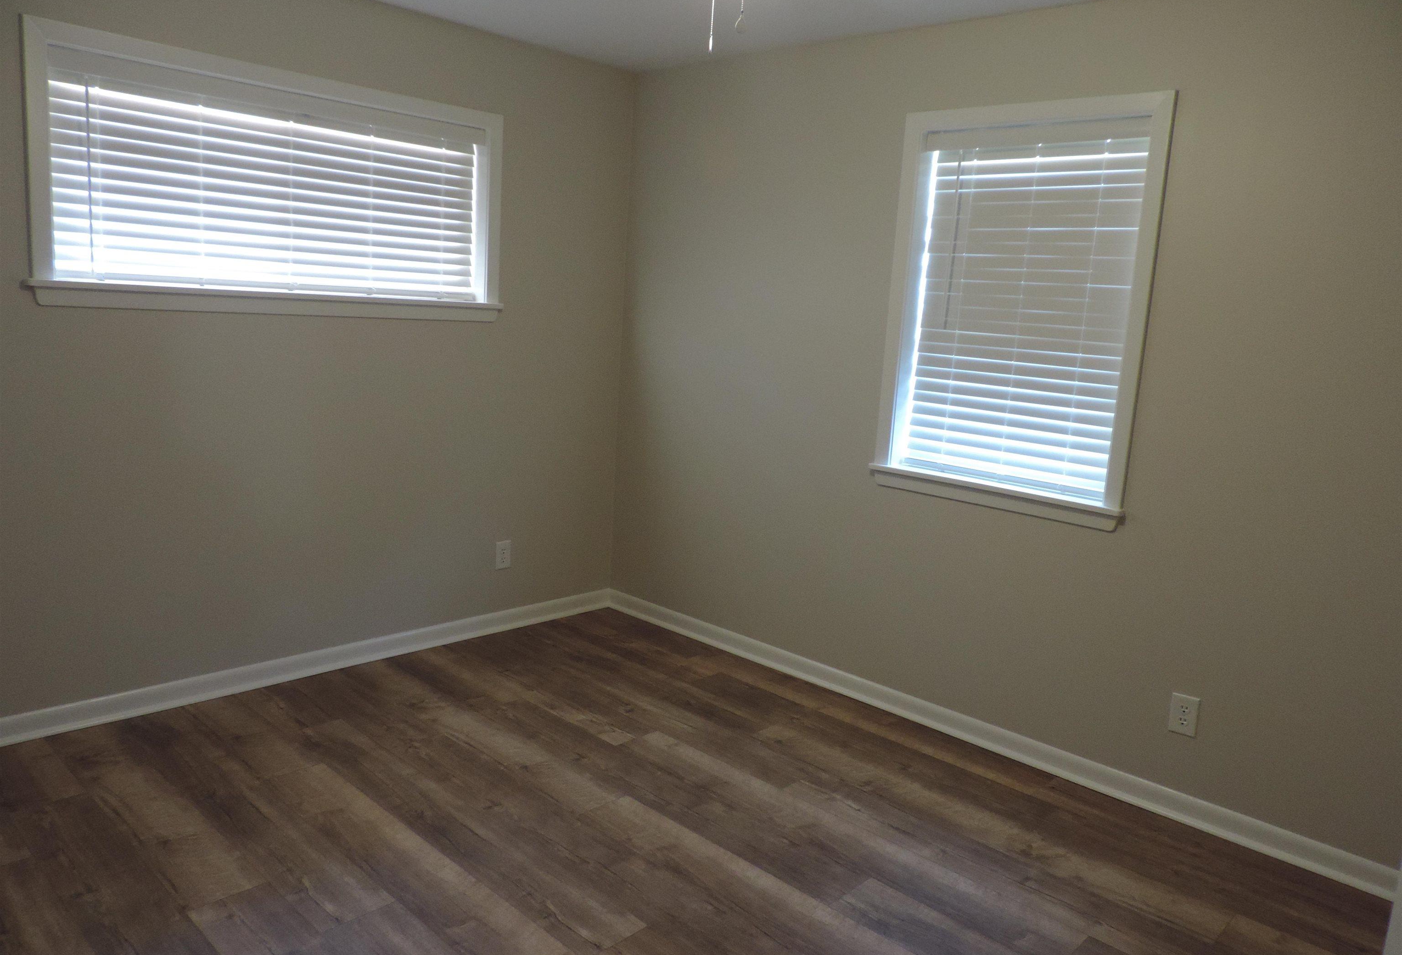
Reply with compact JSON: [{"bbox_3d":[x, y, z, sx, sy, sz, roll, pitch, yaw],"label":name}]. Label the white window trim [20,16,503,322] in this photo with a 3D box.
[{"bbox_3d":[-1.362,-0.964,3.330,0.100,0.800,1.610,13,13,42],"label":"white window trim"}]

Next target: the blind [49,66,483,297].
[{"bbox_3d":[-1.383,-0.943,3.335,0.060,0.620,1.450,13,13,42],"label":"blind"}]

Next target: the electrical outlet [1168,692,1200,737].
[{"bbox_3d":[1.436,0.708,2.889,0.074,0.118,0.010,13,13,42],"label":"electrical outlet"}]

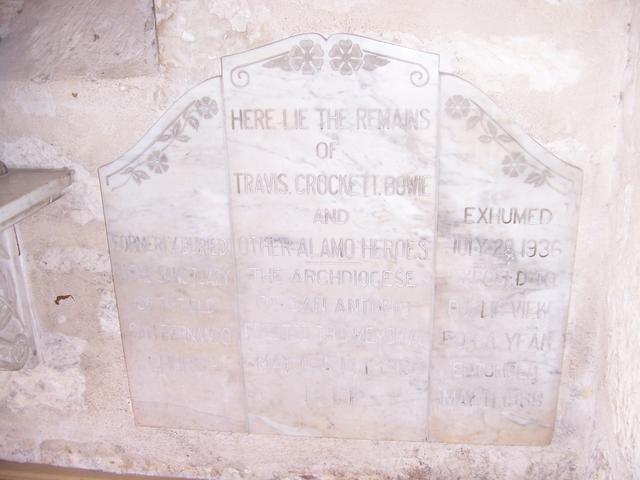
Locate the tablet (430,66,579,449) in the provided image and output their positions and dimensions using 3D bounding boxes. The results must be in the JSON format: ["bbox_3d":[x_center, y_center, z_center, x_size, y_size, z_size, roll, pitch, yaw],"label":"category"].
[{"bbox_3d":[0.415,0.082,1.530,0.308,0.913,0.030,1,19,6],"label":"tablet"}]

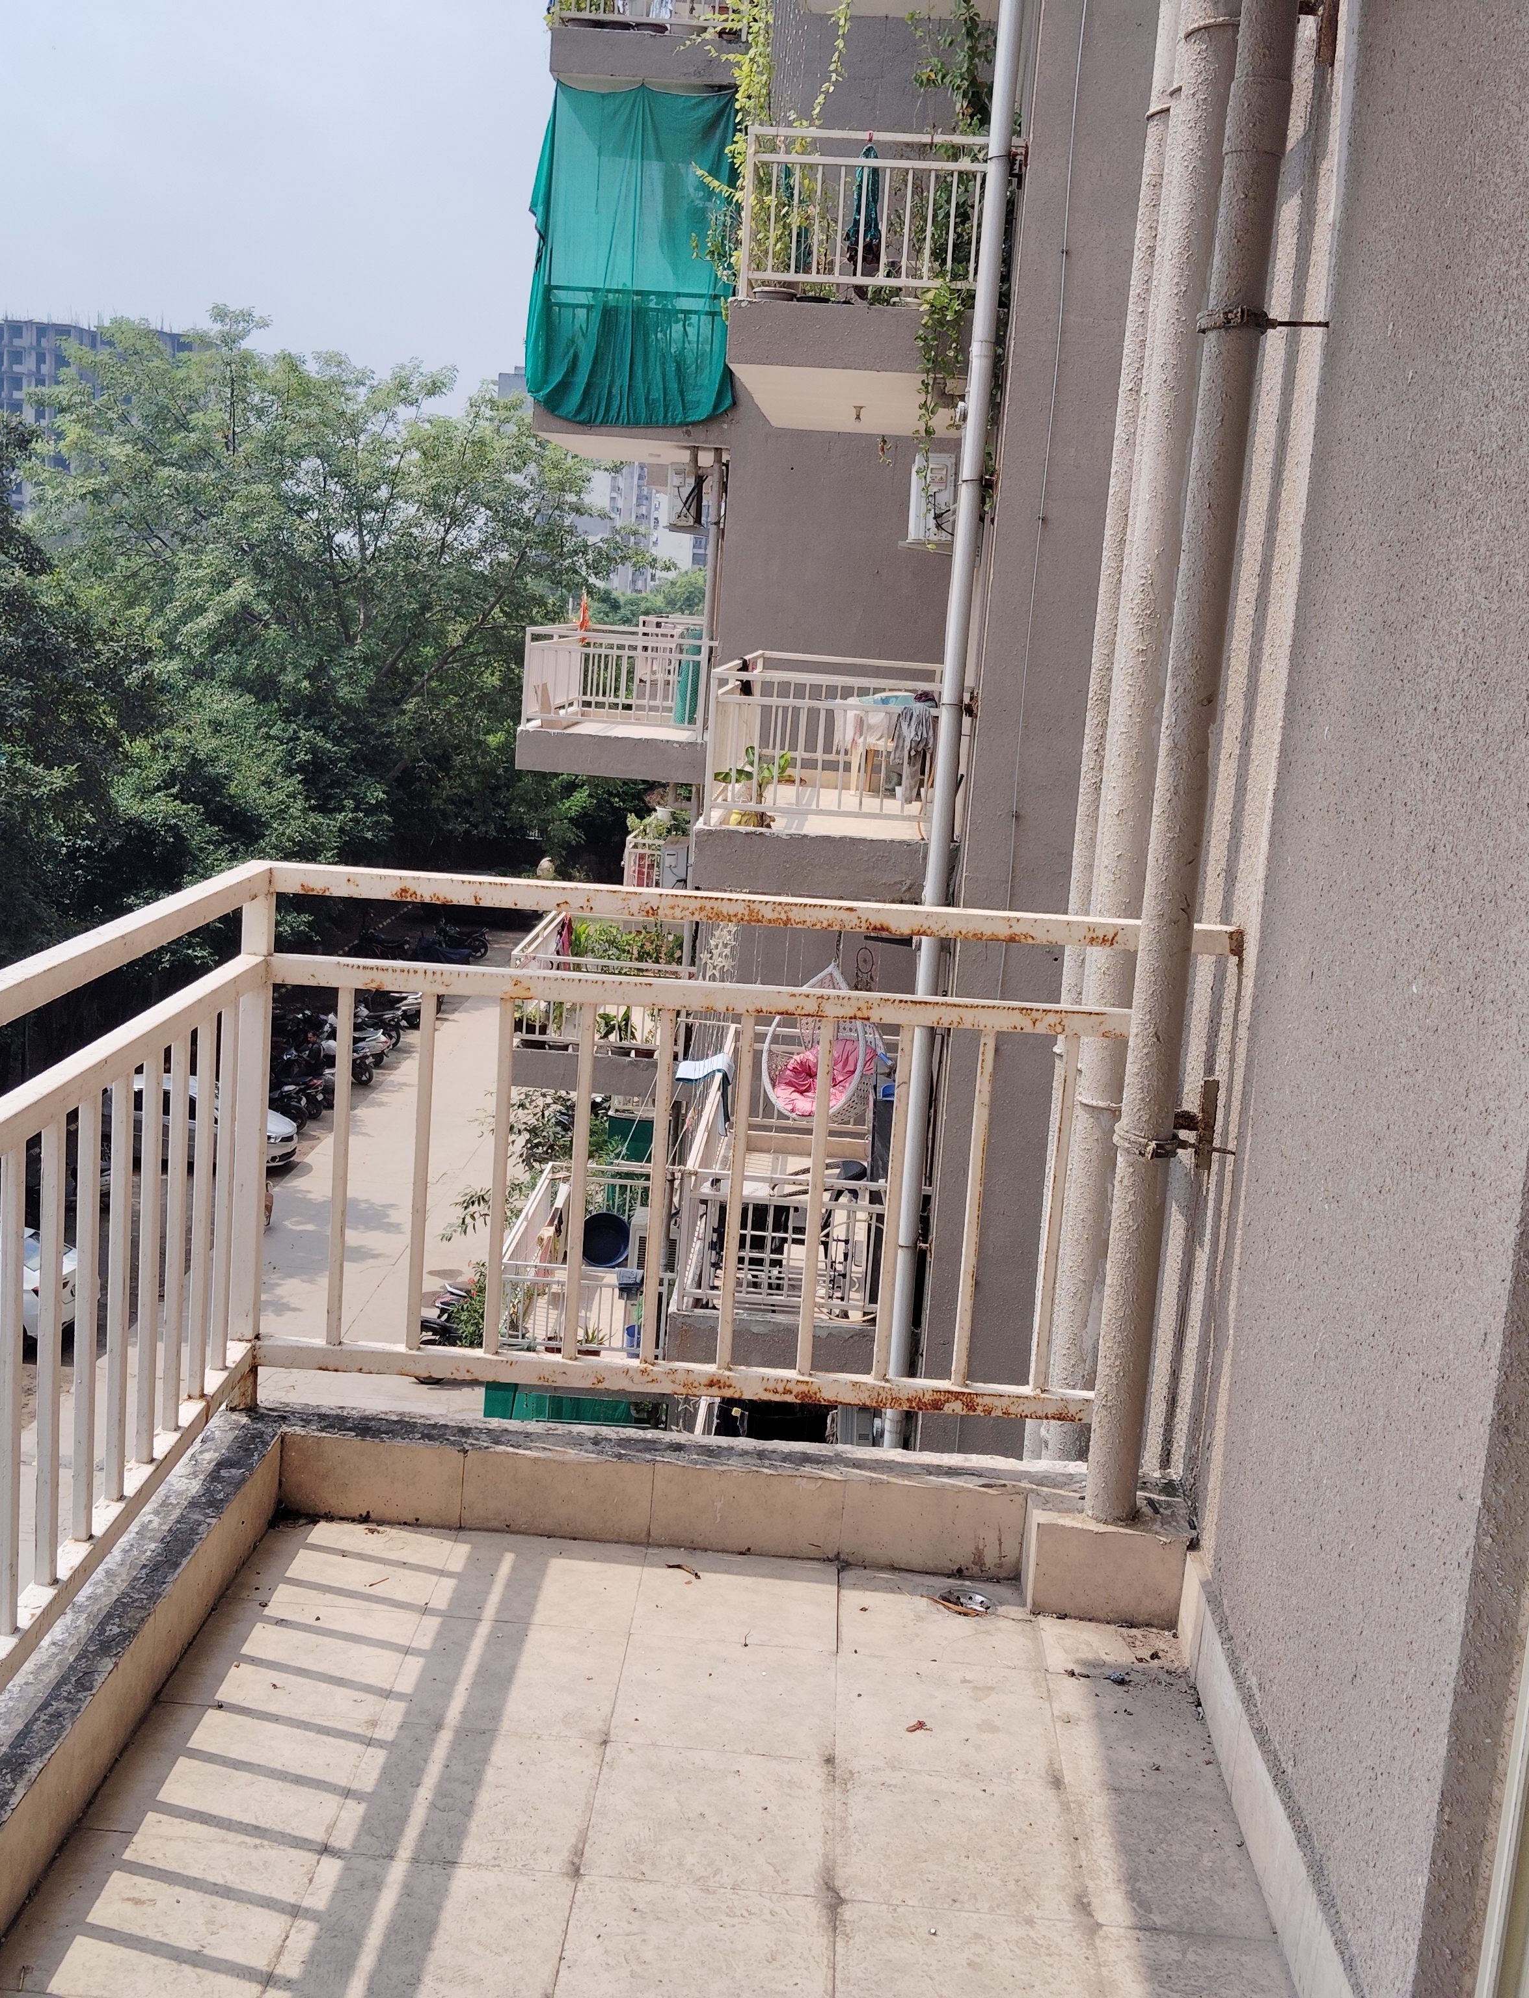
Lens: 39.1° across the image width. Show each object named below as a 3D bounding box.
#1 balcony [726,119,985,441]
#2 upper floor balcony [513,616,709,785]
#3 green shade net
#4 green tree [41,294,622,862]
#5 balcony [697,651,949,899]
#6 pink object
[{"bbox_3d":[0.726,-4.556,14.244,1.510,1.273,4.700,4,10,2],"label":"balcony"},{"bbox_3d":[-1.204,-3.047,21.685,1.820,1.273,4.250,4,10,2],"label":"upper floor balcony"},{"bbox_3d":[-1.124,-6.513,18.879,1.820,2.870,0.400,4,10,2],"label":"green shade net"},{"bbox_3d":[-12.826,-11.230,64.869,16.000,17.553,14.500,4,10,2],"label":"green tree"},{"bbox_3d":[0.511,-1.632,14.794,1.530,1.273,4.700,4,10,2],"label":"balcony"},{"bbox_3d":[0.388,0.570,15.766,0.680,0.550,0.550,12,13,37],"label":"pink object"}]

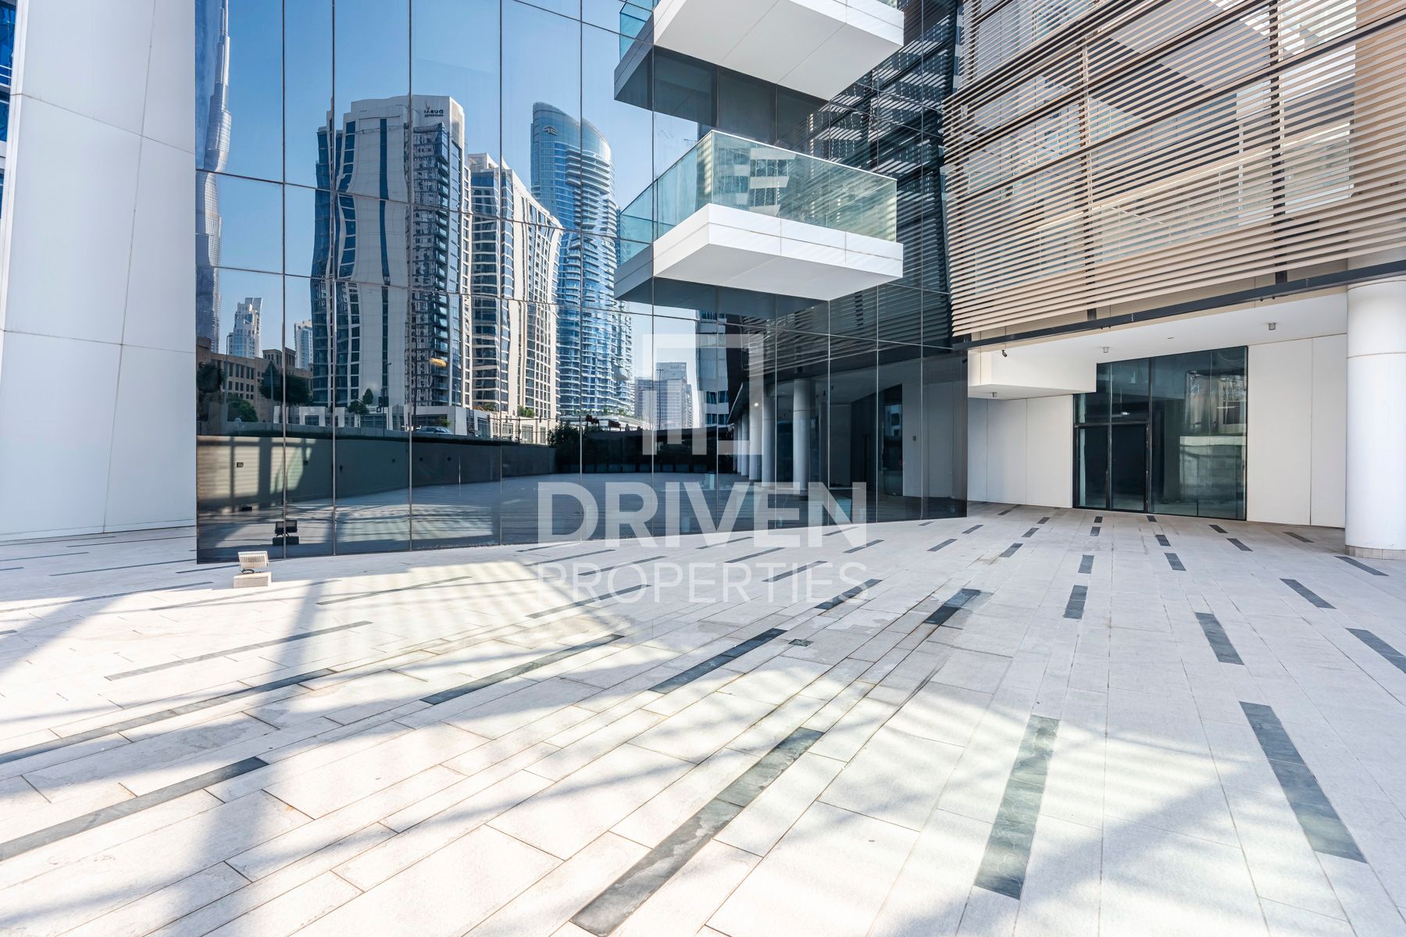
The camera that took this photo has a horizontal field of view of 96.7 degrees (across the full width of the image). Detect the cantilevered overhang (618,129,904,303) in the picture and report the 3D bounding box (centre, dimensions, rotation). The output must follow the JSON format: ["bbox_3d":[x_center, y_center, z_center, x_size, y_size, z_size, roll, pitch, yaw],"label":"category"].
[{"bbox_3d":[1.373,-4.322,11.268,4.000,1.740,2.035,-1,1,-28],"label":"cantilevered overhang"}]

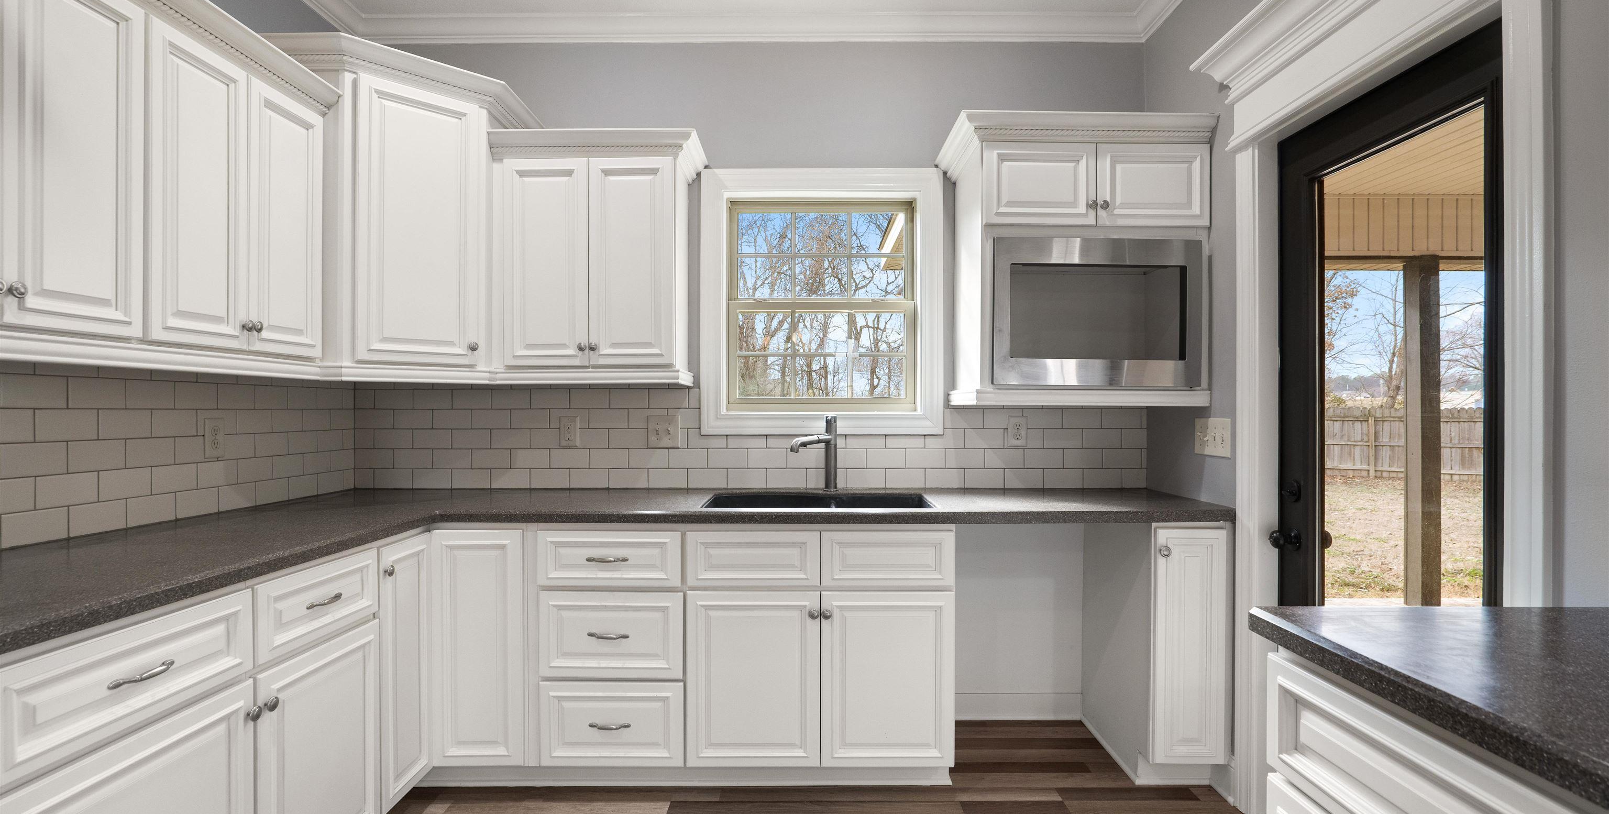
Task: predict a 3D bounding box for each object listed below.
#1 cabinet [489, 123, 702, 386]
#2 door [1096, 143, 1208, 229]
[{"bbox_3d":[-0.747,-0.521,2.660,0.730,0.877,0.360,0,0,0],"label":"cabinet"},{"bbox_3d":[1.168,-0.739,2.392,0.377,0.274,0.025,0,0,0],"label":"door"}]

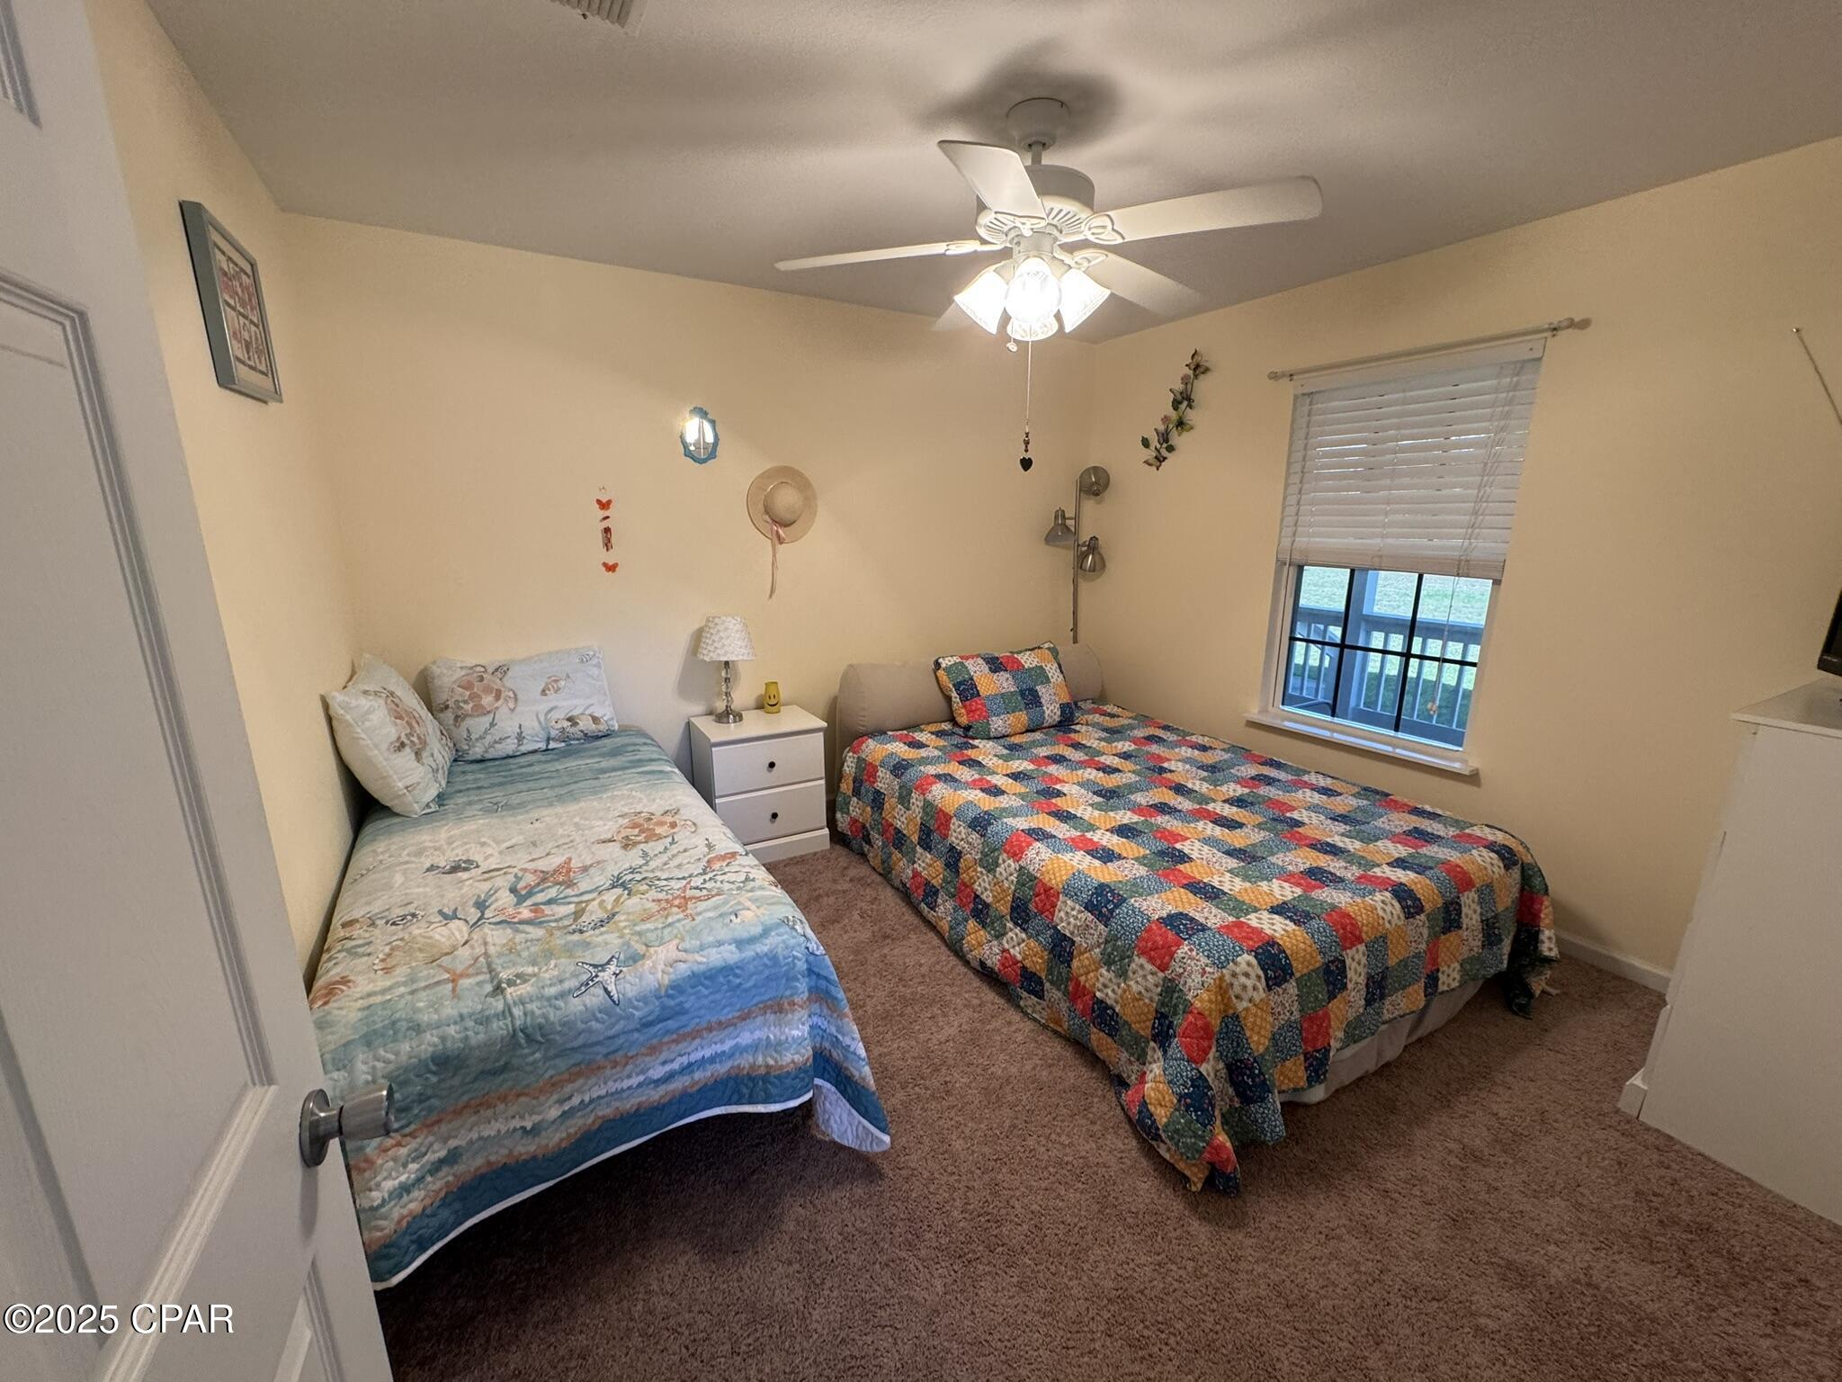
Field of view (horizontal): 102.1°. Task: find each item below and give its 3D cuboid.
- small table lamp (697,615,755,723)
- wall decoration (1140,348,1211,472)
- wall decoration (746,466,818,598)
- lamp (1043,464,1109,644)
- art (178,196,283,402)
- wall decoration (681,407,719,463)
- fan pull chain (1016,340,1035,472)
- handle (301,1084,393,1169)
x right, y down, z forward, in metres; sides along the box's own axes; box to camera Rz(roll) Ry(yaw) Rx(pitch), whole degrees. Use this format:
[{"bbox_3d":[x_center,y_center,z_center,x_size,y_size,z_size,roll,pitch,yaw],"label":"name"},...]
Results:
[{"bbox_3d":[-0.863,-0.095,3.328,0.248,0.467,0.248,-7,15,-29],"label":"small table lamp"},{"bbox_3d":[1.266,-1.418,3.796,0.050,0.555,0.430,-7,15,-29],"label":"wall decoration"},{"bbox_3d":[-0.623,-0.736,3.489,0.355,0.610,0.110,-7,15,-29],"label":"wall decoration"},{"bbox_3d":[0.870,-0.392,4.343,0.370,1.760,0.280,3,13,12],"label":"lamp"},{"bbox_3d":[-1.591,-0.871,1.738,0.030,0.347,0.430,-7,15,-29],"label":"art"},{"bbox_3d":[-0.961,-1.113,3.252,0.167,0.237,0.018,-7,15,-29],"label":"wall decoration"},{"bbox_3d":[0.283,-0.748,1.962,0.033,0.335,0.014,2,13,7],"label":"fan pull chain"},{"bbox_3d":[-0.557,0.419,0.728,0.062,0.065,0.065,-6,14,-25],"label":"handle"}]

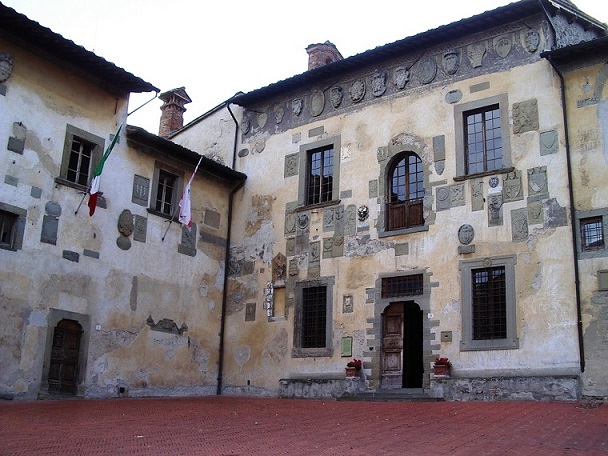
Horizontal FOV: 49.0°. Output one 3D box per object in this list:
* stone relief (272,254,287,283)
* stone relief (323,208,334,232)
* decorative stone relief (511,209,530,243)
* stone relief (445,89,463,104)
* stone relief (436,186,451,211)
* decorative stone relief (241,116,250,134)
[{"bbox_3d":[-0.879,1.374,23.444,0.671,1.057,0.130,-9,-19,37],"label":"stone relief"},{"bbox_3d":[0.829,-0.277,22.508,0.472,0.822,0.100,-10,-19,36],"label":"stone relief"},{"bbox_3d":[5.908,-0.065,18.206,0.446,0.881,0.080,-10,-18,38],"label":"decorative stone relief"},{"bbox_3d":[4.611,-4.066,20.637,0.585,0.484,0.100,-10,-19,36],"label":"stone relief"},{"bbox_3d":[4.175,-0.855,19.876,0.447,0.721,0.070,-10,-18,38],"label":"stone relief"},{"bbox_3d":[-2.227,-3.884,25.667,0.430,0.673,0.130,-9,-19,36],"label":"decorative stone relief"}]

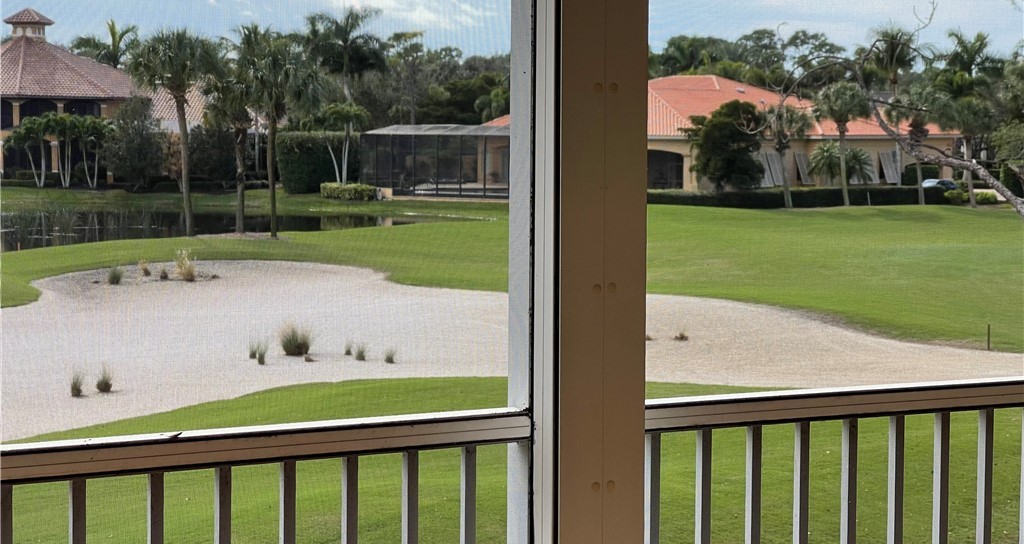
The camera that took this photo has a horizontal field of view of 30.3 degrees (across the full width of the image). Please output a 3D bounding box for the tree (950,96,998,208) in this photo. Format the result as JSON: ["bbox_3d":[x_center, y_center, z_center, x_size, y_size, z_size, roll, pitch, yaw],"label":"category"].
[{"bbox_3d":[28.705,-7.417,117.500,2.979,6.951,2.979,1,4,0],"label":"tree"}]

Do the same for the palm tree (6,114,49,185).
[{"bbox_3d":[-31.578,-7.838,123.140,2.820,4.553,2.820,1,4,0],"label":"palm tree"}]

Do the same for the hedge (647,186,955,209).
[{"bbox_3d":[17.836,-4.636,117.030,19.939,1.222,1.316,-1,4,-14],"label":"hedge"}]

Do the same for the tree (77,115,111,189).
[{"bbox_3d":[-27.156,-7.838,123.140,2.444,4.813,2.444,1,4,0],"label":"tree"}]

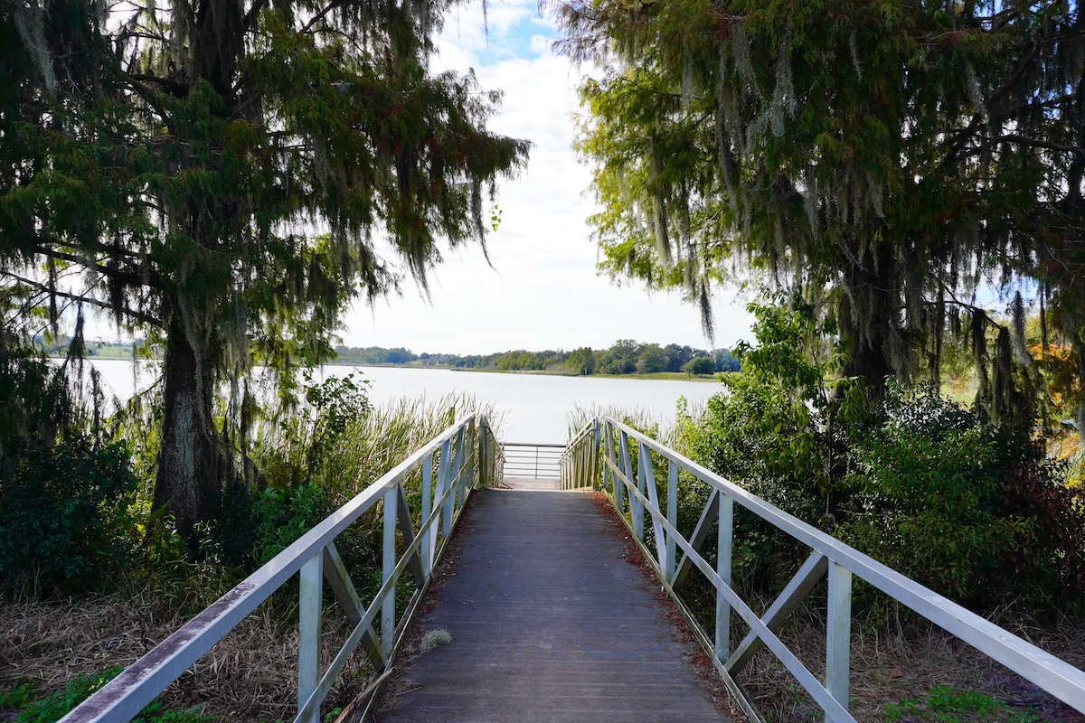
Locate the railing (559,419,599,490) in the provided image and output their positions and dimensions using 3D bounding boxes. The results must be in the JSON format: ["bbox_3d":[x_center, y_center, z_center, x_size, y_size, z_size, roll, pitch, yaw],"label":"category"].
[{"bbox_3d":[0.635,2.220,14.800,0.160,1.080,9.350,1,-11,-1],"label":"railing"}]

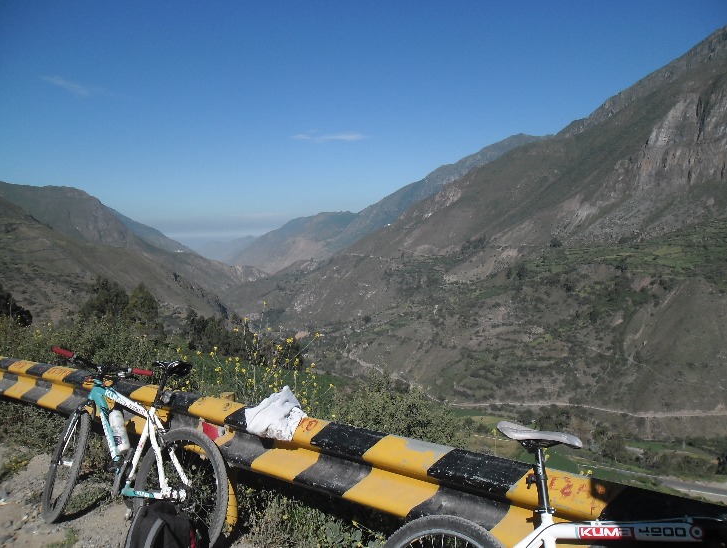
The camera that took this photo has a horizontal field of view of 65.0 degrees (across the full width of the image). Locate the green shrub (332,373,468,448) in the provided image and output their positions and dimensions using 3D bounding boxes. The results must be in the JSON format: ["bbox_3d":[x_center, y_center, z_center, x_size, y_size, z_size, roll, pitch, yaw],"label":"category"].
[{"bbox_3d":[0.290,1.200,4.600,1.100,0.900,0.950,0,3,0],"label":"green shrub"}]

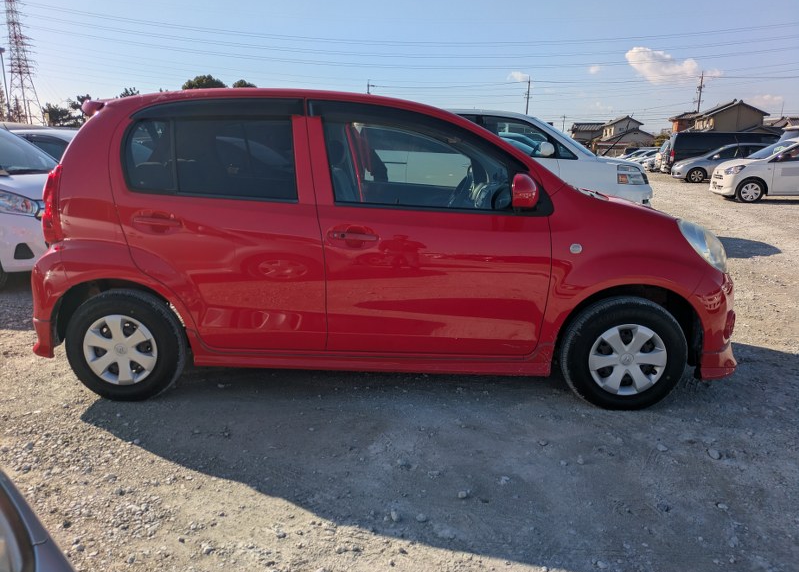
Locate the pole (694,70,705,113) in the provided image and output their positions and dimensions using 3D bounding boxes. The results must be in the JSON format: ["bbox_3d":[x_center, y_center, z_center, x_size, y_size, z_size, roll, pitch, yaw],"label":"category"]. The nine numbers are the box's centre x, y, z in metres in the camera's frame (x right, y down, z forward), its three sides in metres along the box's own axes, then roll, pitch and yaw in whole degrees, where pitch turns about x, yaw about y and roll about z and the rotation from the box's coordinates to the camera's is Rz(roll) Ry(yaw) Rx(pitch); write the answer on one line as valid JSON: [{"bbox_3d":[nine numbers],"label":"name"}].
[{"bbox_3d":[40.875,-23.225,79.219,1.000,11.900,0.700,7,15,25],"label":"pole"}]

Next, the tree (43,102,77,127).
[{"bbox_3d":[-34.431,-15.806,58.880,3.800,5.500,3.600,-7,15,-29],"label":"tree"}]

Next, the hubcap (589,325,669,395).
[{"bbox_3d":[1.085,0.350,2.750,0.365,0.365,0.060,1,13,2],"label":"hubcap"}]

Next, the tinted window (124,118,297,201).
[{"bbox_3d":[-0.869,-0.585,2.664,0.820,0.385,0.040,1,-5,2],"label":"tinted window"}]

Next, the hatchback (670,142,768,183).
[{"bbox_3d":[12.009,-4.441,21.042,4.500,1.480,1.700,2,13,5],"label":"hatchback"}]

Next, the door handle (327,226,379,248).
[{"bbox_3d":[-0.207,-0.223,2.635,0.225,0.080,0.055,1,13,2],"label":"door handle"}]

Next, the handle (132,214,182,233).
[{"bbox_3d":[-1.112,-0.285,2.659,0.225,0.075,0.055,1,13,2],"label":"handle"}]

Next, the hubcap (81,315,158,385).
[{"bbox_3d":[-1.354,0.312,2.819,0.365,0.365,0.060,1,13,2],"label":"hubcap"}]

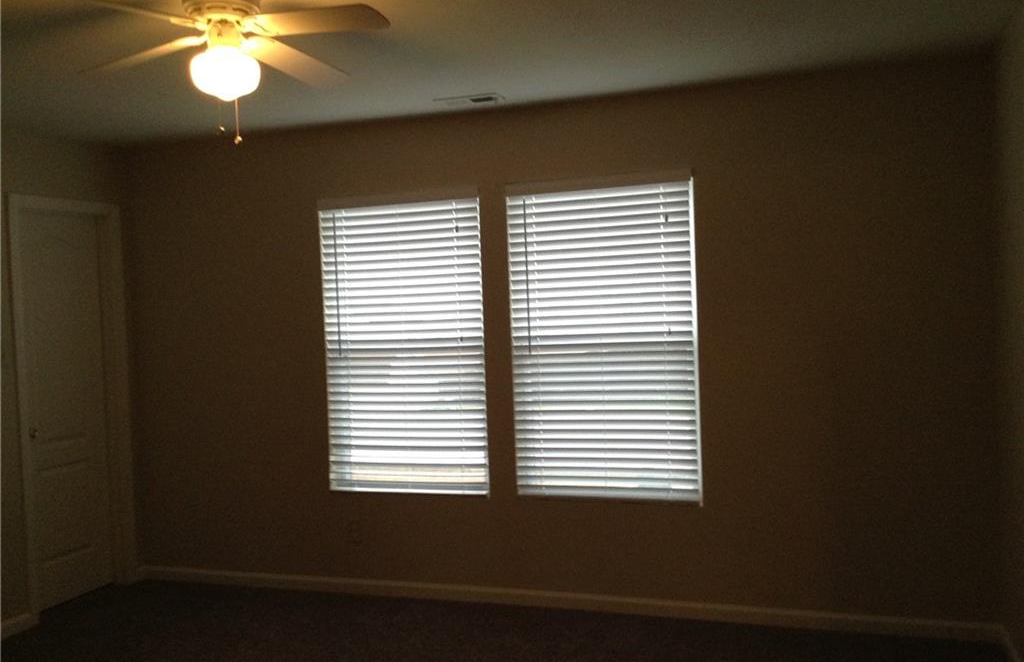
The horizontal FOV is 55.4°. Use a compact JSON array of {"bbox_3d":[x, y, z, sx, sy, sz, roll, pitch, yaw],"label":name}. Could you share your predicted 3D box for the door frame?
[{"bbox_3d":[-2.325,0.365,5.125,0.125,2.102,0.765,-2,2,19],"label":"door frame"}]

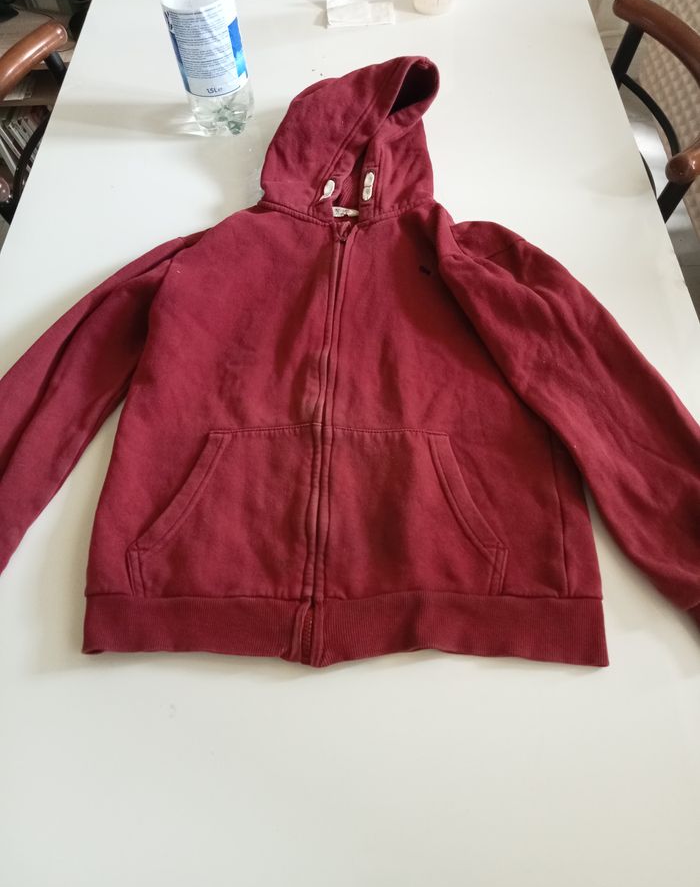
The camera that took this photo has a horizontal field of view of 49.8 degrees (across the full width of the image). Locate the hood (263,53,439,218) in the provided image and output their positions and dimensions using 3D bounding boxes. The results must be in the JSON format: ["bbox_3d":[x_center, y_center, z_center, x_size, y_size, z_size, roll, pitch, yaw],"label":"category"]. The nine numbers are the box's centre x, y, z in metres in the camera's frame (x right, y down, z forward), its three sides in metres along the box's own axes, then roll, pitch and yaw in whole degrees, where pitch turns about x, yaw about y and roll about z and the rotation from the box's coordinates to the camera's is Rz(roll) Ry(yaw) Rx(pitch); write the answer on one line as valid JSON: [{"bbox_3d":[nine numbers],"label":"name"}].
[{"bbox_3d":[0.005,-0.410,1.002,0.223,0.075,0.304,1,57,2],"label":"hood"}]

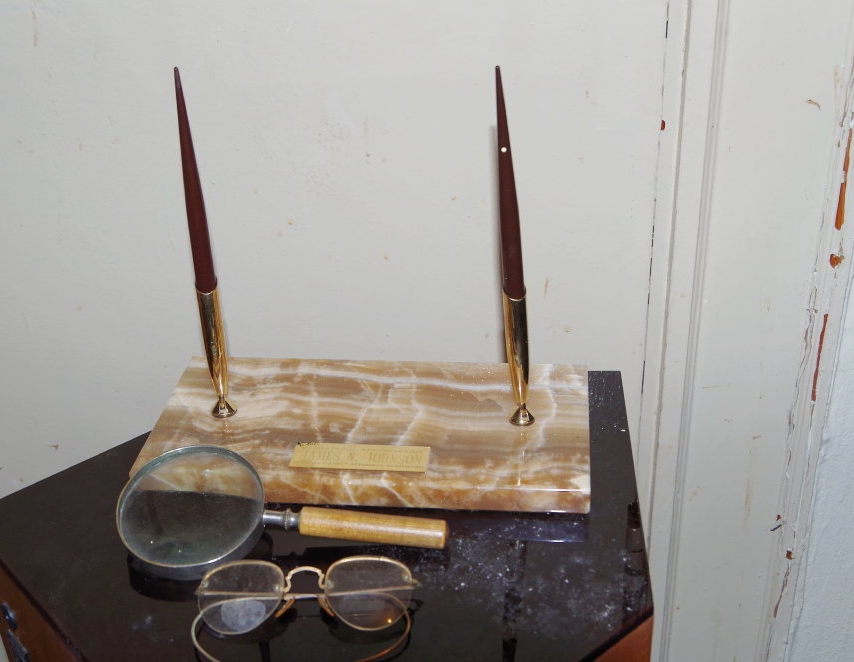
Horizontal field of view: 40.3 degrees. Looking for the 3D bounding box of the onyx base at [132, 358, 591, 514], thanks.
[{"bbox_3d":[-0.032,0.058,0.689,0.254,0.018,0.126,1,30,6],"label":"onyx base"}]

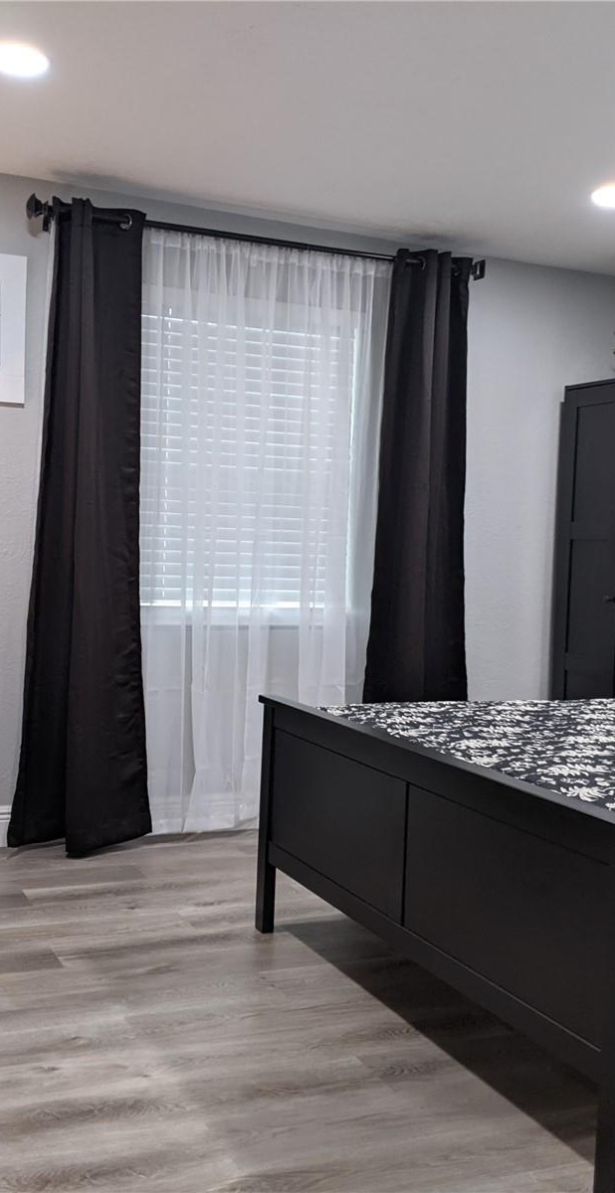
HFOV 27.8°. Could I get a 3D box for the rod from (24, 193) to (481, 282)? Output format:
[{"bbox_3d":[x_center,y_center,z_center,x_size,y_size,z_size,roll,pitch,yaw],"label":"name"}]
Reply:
[{"bbox_3d":[-0.127,-1.266,4.446,1.760,0.095,0.135,2,3,-25],"label":"rod"}]

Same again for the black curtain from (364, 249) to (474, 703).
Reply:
[{"bbox_3d":[0.431,-0.200,4.734,0.450,2.150,0.140,2,3,-25],"label":"black curtain"}]

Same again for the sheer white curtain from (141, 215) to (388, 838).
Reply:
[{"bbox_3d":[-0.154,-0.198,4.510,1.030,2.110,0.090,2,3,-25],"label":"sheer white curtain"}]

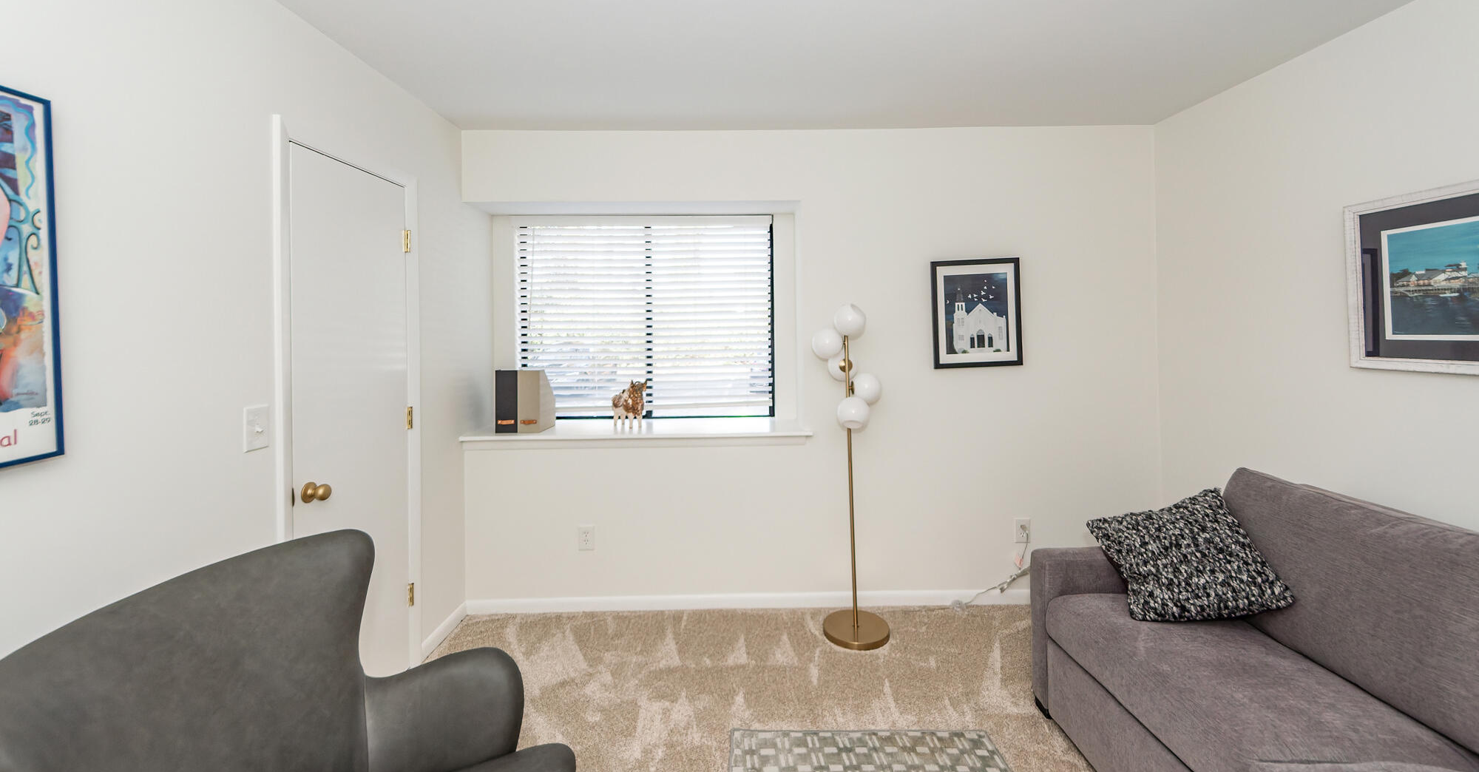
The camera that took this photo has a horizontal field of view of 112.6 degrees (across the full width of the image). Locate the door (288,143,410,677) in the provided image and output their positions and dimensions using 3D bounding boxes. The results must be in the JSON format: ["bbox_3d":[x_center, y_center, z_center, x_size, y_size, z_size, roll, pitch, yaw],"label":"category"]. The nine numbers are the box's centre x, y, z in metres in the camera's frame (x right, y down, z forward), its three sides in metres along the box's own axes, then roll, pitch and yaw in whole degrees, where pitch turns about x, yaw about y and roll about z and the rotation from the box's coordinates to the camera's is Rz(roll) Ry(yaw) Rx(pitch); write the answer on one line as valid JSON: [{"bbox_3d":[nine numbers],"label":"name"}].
[{"bbox_3d":[-1.437,0.234,1.843,0.046,2.091,0.556,-1,2,0],"label":"door"}]

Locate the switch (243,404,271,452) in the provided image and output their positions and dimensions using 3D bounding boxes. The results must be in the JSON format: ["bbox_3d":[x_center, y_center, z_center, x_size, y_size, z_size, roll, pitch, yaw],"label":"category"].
[{"bbox_3d":[-1.413,0.124,1.452,0.017,0.128,0.077,-1,2,0],"label":"switch"}]

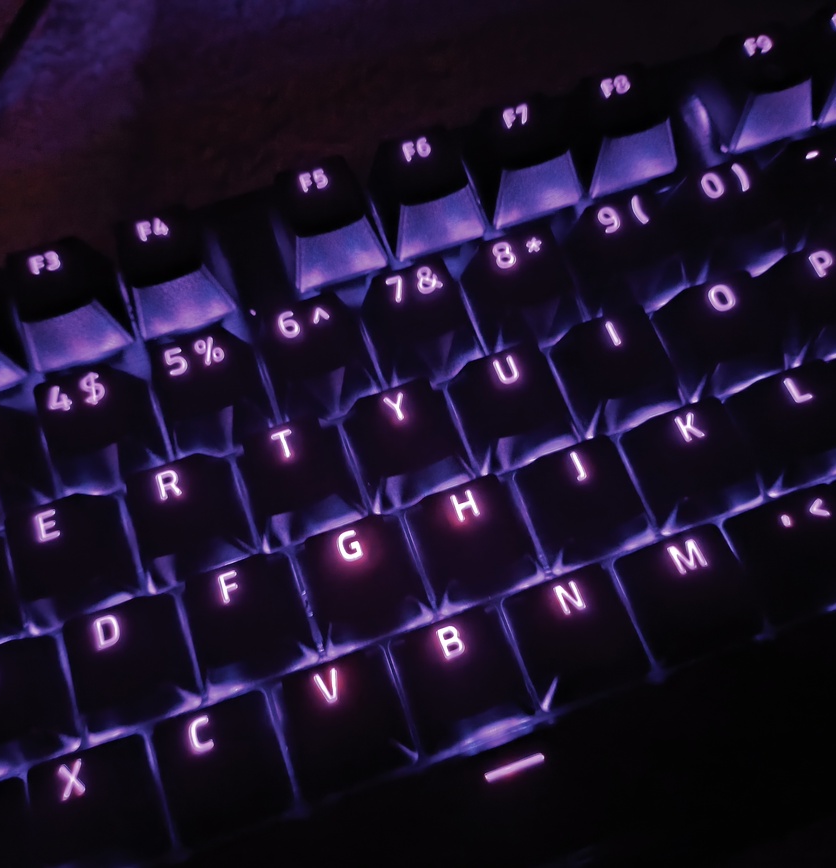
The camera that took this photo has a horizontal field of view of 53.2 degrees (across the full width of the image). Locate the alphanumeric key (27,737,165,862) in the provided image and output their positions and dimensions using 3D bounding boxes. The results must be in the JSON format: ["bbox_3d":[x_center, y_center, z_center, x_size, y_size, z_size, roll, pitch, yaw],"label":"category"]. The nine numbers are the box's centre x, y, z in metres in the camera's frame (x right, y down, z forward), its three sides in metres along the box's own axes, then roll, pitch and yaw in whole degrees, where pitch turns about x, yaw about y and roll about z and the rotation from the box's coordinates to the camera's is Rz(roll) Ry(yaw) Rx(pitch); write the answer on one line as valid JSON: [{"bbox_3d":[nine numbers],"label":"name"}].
[{"bbox_3d":[-0.048,0.054,0.120,0.018,0.008,0.018,-19,72,-5],"label":"alphanumeric key"}]

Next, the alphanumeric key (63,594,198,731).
[{"bbox_3d":[-0.045,0.035,0.128,0.018,0.008,0.018,-19,73,-5],"label":"alphanumeric key"}]

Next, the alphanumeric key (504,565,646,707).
[{"bbox_3d":[0.024,0.031,0.127,0.018,0.009,0.018,-19,73,-5],"label":"alphanumeric key"}]

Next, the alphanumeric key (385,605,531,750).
[{"bbox_3d":[0.006,0.036,0.125,0.018,0.009,0.018,-19,72,-6],"label":"alphanumeric key"}]

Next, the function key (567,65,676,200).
[{"bbox_3d":[0.038,-0.057,0.154,0.018,0.011,0.018,-19,73,-5],"label":"function key"}]

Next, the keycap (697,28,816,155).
[{"bbox_3d":[0.065,-0.066,0.157,0.018,0.011,0.018,-19,72,-5],"label":"keycap"}]

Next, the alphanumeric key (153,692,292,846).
[{"bbox_3d":[-0.030,0.049,0.123,0.018,0.009,0.018,-19,73,-5],"label":"alphanumeric key"}]

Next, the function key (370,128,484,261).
[{"bbox_3d":[0.002,-0.045,0.150,0.018,0.011,0.018,-19,72,-6],"label":"function key"}]

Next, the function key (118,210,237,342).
[{"bbox_3d":[-0.043,-0.029,0.147,0.018,0.011,0.018,-19,72,-5],"label":"function key"}]

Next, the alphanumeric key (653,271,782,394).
[{"bbox_3d":[0.052,-0.017,0.142,0.018,0.010,0.018,-19,73,-5],"label":"alphanumeric key"}]

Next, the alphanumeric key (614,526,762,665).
[{"bbox_3d":[0.042,0.023,0.129,0.018,0.009,0.018,-19,72,-6],"label":"alphanumeric key"}]

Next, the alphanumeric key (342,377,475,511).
[{"bbox_3d":[-0.002,0.001,0.137,0.018,0.010,0.018,-19,73,-5],"label":"alphanumeric key"}]

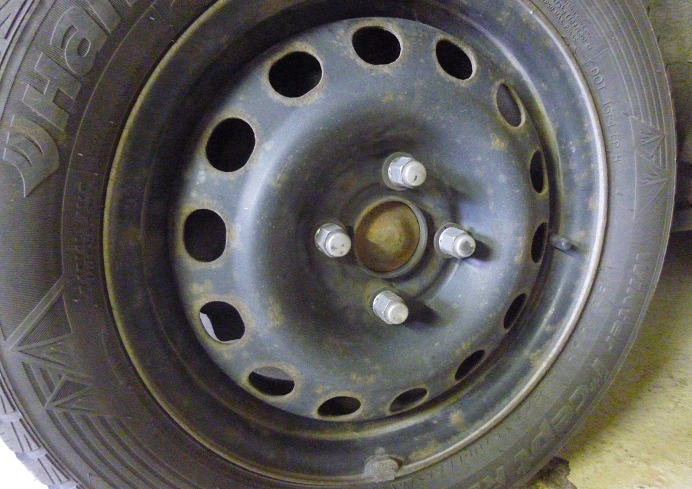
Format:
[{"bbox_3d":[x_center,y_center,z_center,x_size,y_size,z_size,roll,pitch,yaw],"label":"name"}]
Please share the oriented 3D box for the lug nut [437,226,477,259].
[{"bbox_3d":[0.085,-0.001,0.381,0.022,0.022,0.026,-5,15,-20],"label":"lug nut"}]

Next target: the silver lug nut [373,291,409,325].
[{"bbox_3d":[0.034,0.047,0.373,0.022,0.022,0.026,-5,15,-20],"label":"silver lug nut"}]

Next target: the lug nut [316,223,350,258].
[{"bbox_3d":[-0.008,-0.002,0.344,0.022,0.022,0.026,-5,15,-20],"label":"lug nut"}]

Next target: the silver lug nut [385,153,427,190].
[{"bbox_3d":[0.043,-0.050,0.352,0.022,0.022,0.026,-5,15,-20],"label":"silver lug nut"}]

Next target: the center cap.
[{"bbox_3d":[0.033,-0.005,0.376,0.056,0.056,0.013,-5,15,-20],"label":"center cap"}]

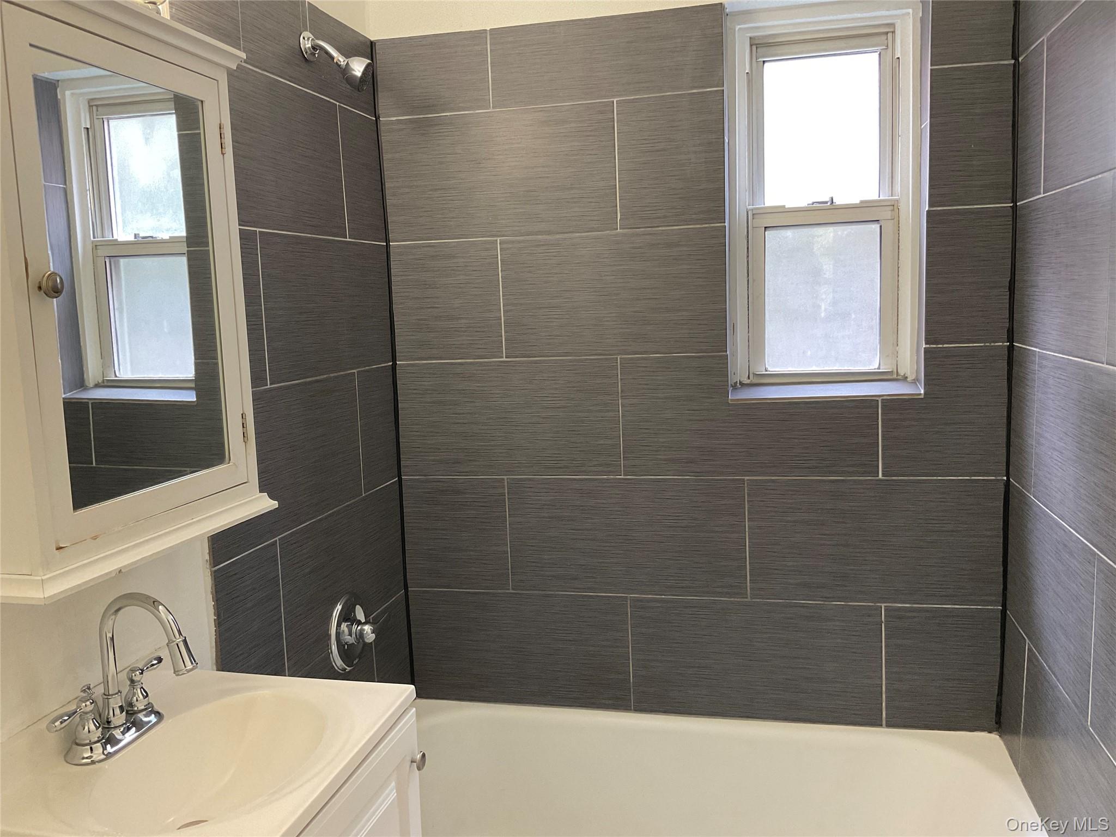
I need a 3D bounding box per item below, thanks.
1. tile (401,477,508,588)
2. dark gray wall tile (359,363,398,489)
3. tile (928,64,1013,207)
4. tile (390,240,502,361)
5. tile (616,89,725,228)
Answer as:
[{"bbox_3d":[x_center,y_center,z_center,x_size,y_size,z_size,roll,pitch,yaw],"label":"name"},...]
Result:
[{"bbox_3d":[-0.269,0.307,2.489,0.284,0.305,0.010,-1,7,13],"label":"tile"},{"bbox_3d":[-0.454,0.020,2.342,0.012,0.305,0.219,-1,7,13],"label":"dark gray wall tile"},{"bbox_3d":[0.918,-0.623,2.084,0.166,0.305,0.010,-1,7,13],"label":"tile"},{"bbox_3d":[-0.286,-0.303,2.402,0.296,0.304,0.012,-1,7,13],"label":"tile"},{"bbox_3d":[0.271,-0.615,2.237,0.258,0.305,0.010,-1,7,13],"label":"tile"}]

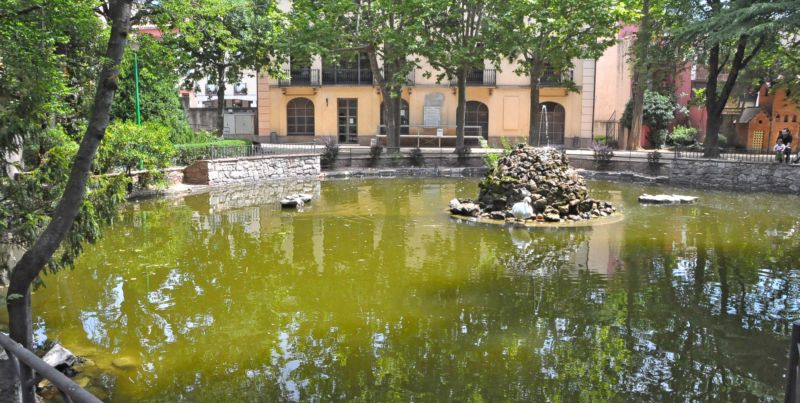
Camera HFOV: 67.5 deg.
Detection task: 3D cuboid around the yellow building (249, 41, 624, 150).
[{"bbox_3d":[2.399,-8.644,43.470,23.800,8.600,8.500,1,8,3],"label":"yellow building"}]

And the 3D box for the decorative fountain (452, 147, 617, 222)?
[{"bbox_3d":[3.264,-0.558,14.811,4.100,1.680,4.000,2,8,12],"label":"decorative fountain"}]

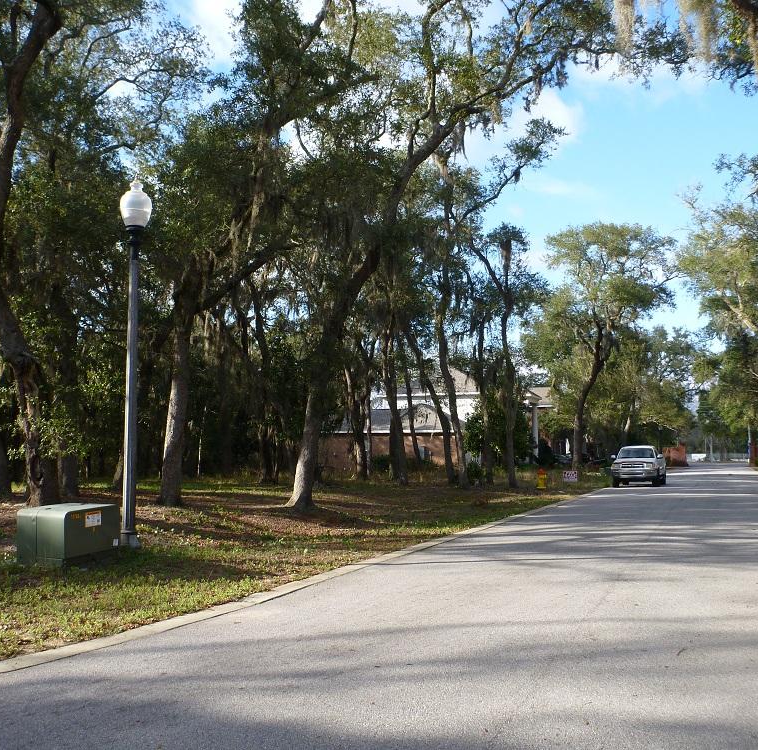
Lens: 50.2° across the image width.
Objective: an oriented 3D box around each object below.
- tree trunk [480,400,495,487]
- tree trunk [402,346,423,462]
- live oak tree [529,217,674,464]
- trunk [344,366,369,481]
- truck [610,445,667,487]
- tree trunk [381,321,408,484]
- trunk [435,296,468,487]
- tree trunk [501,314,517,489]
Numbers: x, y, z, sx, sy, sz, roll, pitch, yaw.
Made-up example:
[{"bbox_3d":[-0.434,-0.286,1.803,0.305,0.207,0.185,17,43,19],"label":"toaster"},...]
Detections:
[{"bbox_3d":[4.411,2.776,32.882,0.647,3.483,0.500,-1,-6,8],"label":"tree trunk"},{"bbox_3d":[1.865,1.732,45.039,1.223,6.464,0.700,-1,-5,2],"label":"tree trunk"},{"bbox_3d":[14.905,-2.041,54.433,9.658,16.818,9.500,-2,-6,15],"label":"live oak tree"},{"bbox_3d":[-1.139,2.436,40.956,1.317,5.765,0.900,0,-5,-2],"label":"trunk"},{"bbox_3d":[11.913,4.141,36.885,1.950,1.800,5.500,-3,-6,24],"label":"truck"},{"bbox_3d":[0.671,1.245,35.041,1.125,6.938,0.800,-1,-5,1],"label":"tree trunk"},{"bbox_3d":[2.831,0.602,31.585,1.241,7.438,0.800,-1,-6,5],"label":"trunk"},{"bbox_3d":[5.008,0.983,31.045,0.605,6.687,0.500,-1,-6,9],"label":"tree trunk"}]

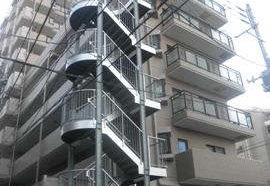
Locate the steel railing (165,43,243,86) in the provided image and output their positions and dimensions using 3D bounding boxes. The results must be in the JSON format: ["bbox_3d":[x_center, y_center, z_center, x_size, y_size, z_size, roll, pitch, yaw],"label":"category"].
[{"bbox_3d":[4.267,-1.301,17.586,5.590,0.969,1.193,16,-33,-33],"label":"steel railing"}]

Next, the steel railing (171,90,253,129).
[{"bbox_3d":[4.397,1.244,16.275,5.590,0.989,1.193,16,-33,-33],"label":"steel railing"}]

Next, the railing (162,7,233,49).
[{"bbox_3d":[4.138,-3.815,18.882,5.590,1.020,1.193,16,-33,-33],"label":"railing"}]

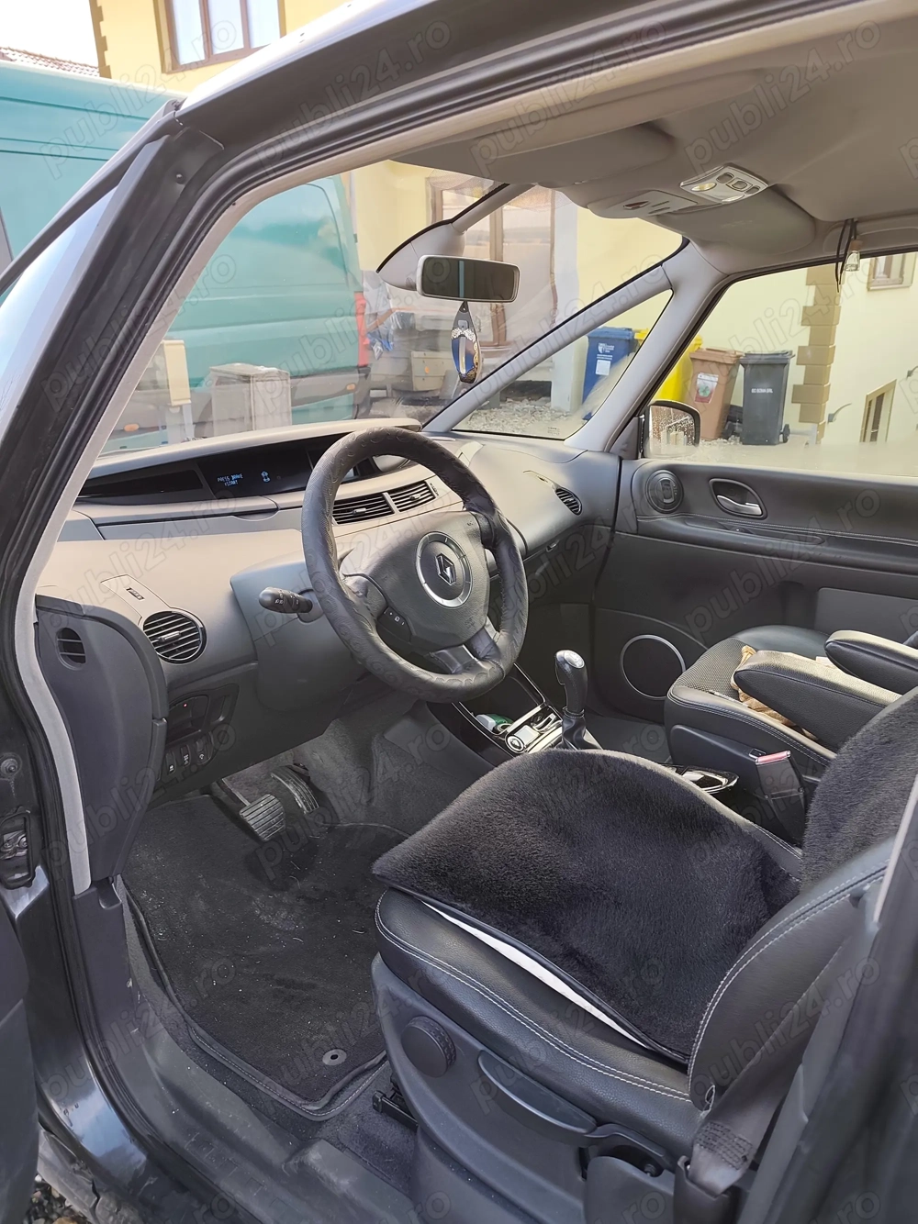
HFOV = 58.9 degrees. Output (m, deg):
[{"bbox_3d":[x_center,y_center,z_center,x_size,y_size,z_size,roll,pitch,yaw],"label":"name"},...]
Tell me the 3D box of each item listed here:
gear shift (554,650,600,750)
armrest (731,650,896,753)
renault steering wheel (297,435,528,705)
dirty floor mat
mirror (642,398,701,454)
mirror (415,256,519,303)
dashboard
[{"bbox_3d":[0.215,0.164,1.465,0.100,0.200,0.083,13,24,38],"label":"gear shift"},{"bbox_3d":[0.629,0.176,1.321,0.380,0.100,0.075,21,28,33],"label":"armrest"},{"bbox_3d":[-0.053,-0.063,1.104,0.115,0.385,0.385,-23,1,42],"label":"renault steering wheel"},{"bbox_3d":[-0.250,0.465,1.397,0.570,0.130,0.530,14,25,36],"label":"dirty floor mat"},{"bbox_3d":[0.565,-0.486,2.252,0.220,0.180,0.120,-14,23,-31],"label":"mirror"},{"bbox_3d":[0.012,-0.567,1.384,0.222,0.067,0.038,-14,25,-39],"label":"mirror"},{"bbox_3d":[-0.256,-0.133,1.762,0.670,0.550,1.470,14,25,36],"label":"dashboard"}]

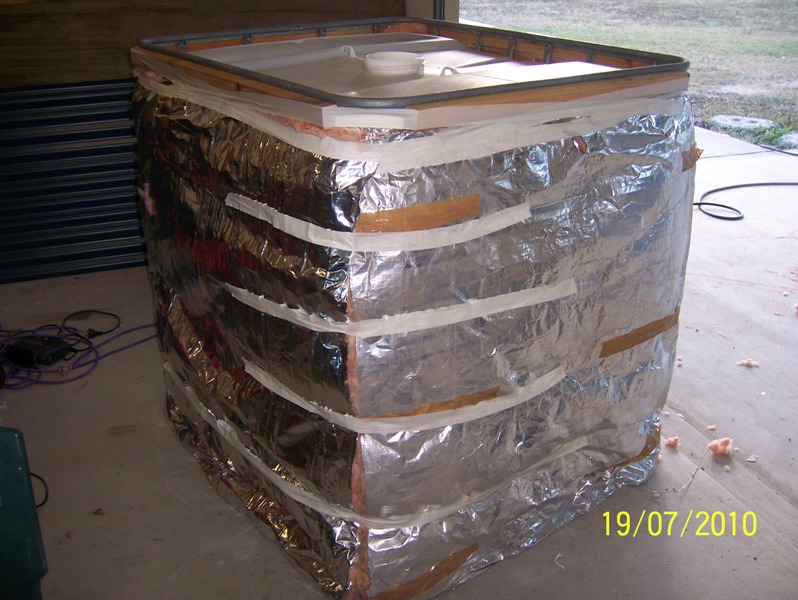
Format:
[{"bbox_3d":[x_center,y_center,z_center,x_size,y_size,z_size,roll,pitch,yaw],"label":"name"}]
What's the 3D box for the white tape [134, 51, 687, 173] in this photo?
[{"bbox_3d":[-0.010,-0.593,2.212,1.070,0.115,1.273,-16,29,-31],"label":"white tape"}]

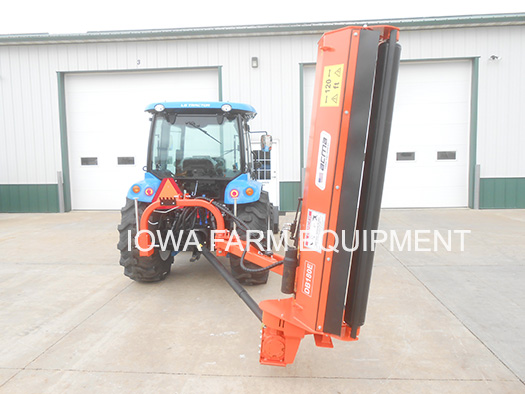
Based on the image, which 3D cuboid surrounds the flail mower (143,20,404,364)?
[{"bbox_3d":[-0.181,-0.031,3.310,2.300,2.240,1.500,0,5,7],"label":"flail mower"}]

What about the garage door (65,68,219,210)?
[{"bbox_3d":[-3.697,-1.716,12.193,5.100,4.310,0.200,-1,5,4],"label":"garage door"}]

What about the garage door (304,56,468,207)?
[{"bbox_3d":[3.681,-1.771,11.747,4.880,4.260,0.100,-1,5,4],"label":"garage door"}]

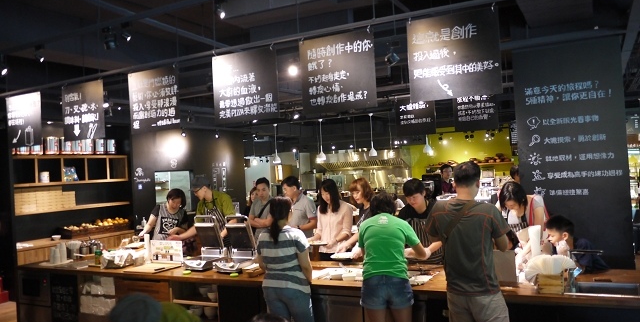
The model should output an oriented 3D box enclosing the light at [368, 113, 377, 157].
[{"bbox_3d":[0.832,-0.404,8.200,0.120,0.700,0.120,-3,-2,0],"label":"light"}]

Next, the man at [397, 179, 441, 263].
[{"bbox_3d":[0.988,0.933,4.793,0.500,1.540,0.520,-4,-1,27],"label":"man"}]

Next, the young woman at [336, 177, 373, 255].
[{"bbox_3d":[0.444,1.002,5.566,0.460,1.640,0.460,-1,-3,-41],"label":"young woman"}]

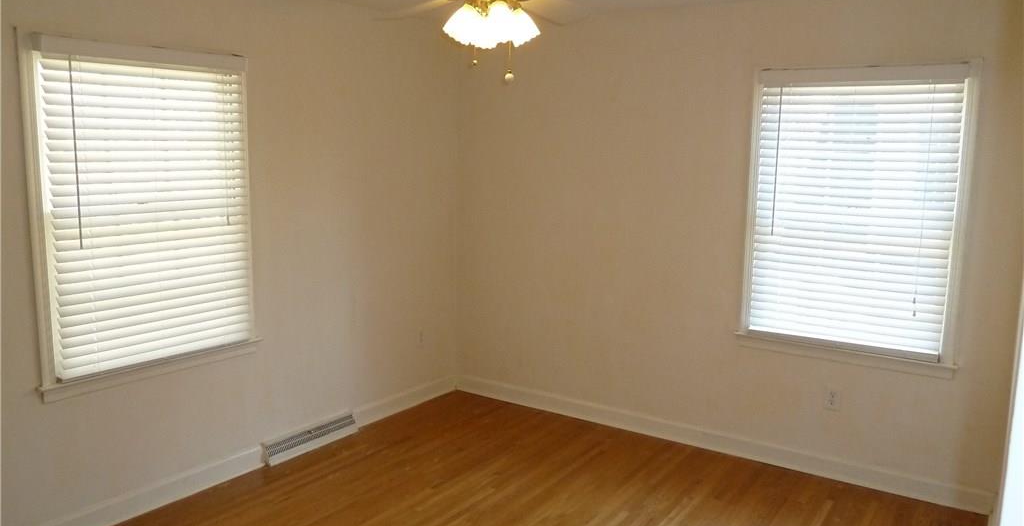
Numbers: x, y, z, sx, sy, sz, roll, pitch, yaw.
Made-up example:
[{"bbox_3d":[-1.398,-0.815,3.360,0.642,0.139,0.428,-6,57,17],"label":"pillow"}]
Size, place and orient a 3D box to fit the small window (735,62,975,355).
[{"bbox_3d":[1.643,-0.256,3.632,0.916,1.378,0.070,6,10,34],"label":"small window"}]

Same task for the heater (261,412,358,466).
[{"bbox_3d":[-1.083,0.962,4.069,0.065,0.122,0.633,6,10,34],"label":"heater"}]

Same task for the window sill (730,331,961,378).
[{"bbox_3d":[1.634,0.460,3.711,1.021,0.074,0.065,6,10,34],"label":"window sill"}]

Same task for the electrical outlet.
[{"bbox_3d":[1.633,0.695,3.770,0.076,0.106,0.010,6,10,34],"label":"electrical outlet"}]

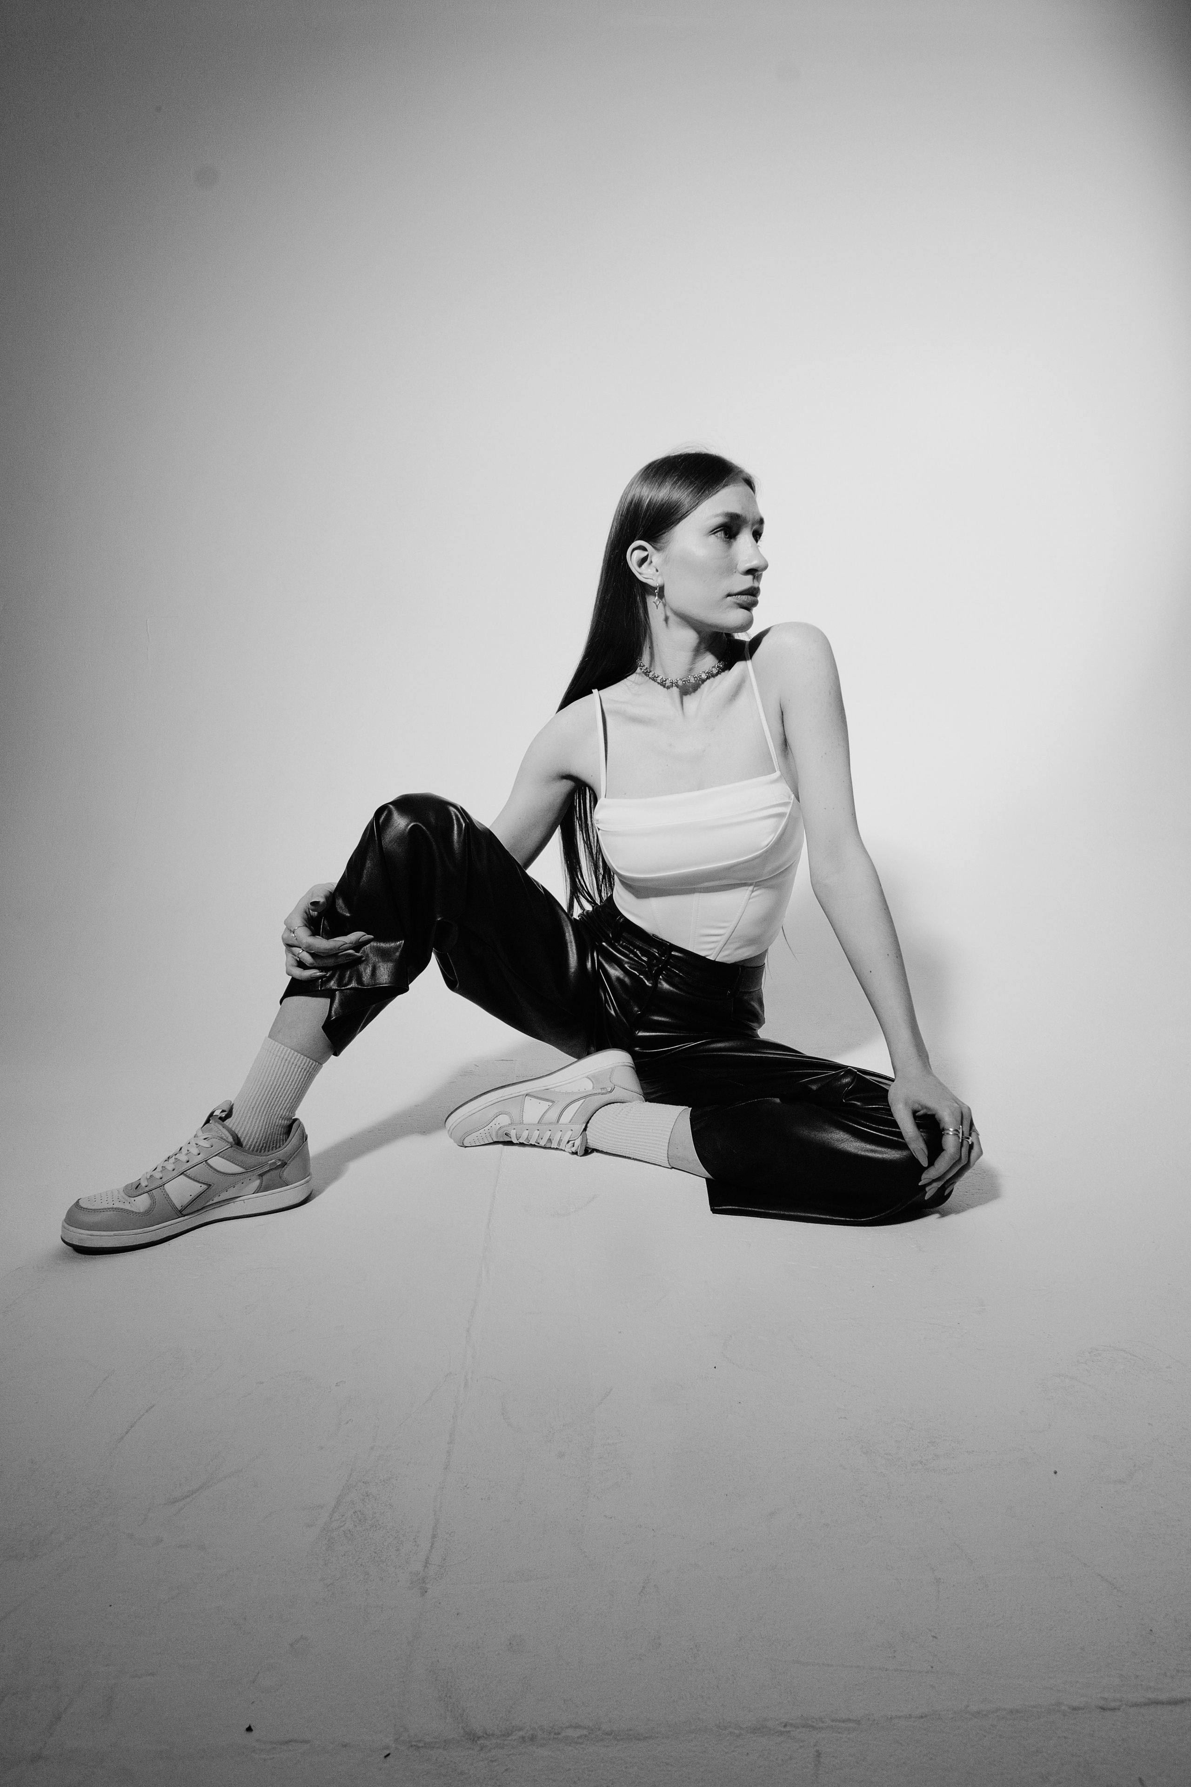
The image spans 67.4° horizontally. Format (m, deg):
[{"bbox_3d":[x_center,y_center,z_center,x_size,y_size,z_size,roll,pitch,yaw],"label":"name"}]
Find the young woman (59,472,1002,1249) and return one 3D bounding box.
[{"bbox_3d":[-0.055,-0.107,1.170,1.050,0.930,0.600,1,10,6],"label":"young woman"}]

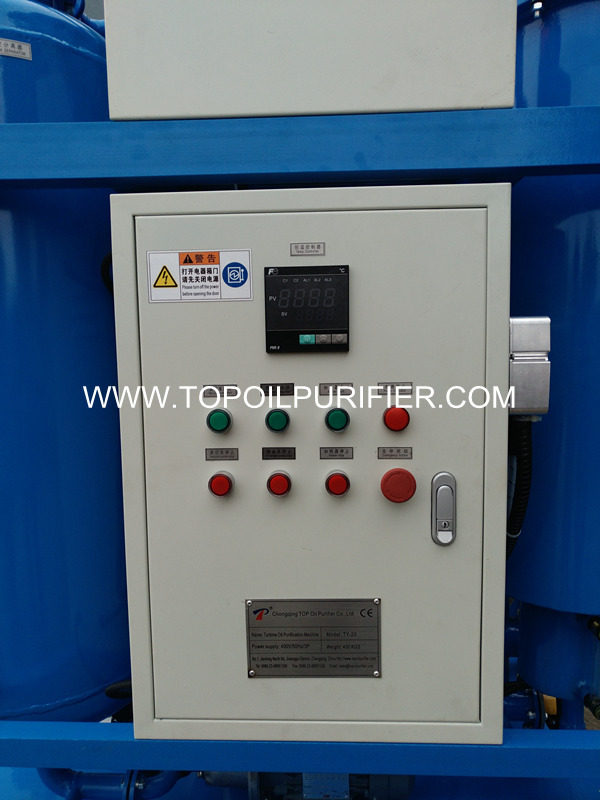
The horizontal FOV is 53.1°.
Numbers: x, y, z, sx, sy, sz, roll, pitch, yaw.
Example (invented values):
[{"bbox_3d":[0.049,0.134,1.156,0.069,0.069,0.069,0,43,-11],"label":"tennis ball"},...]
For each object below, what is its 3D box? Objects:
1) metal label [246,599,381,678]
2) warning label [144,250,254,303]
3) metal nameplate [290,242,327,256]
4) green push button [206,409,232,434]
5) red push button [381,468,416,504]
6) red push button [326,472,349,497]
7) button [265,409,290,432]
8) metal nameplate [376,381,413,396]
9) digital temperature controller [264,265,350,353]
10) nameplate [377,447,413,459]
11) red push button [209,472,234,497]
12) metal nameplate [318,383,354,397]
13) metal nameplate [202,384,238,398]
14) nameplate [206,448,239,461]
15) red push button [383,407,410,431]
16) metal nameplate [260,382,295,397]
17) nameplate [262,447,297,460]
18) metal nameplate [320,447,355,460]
[{"bbox_3d":[0.017,0.290,0.730,0.162,0.100,0.002,-1,5,3],"label":"metal label"},{"bbox_3d":[-0.116,-0.143,0.695,0.121,0.058,0.002,-1,5,3],"label":"warning label"},{"bbox_3d":[0.009,-0.173,0.687,0.040,0.015,0.002,-1,5,3],"label":"metal nameplate"},{"bbox_3d":[-0.094,0.024,0.702,0.029,0.029,0.015,-1,5,3],"label":"green push button"},{"bbox_3d":[0.113,0.097,0.692,0.040,0.040,0.030,-1,5,3],"label":"red push button"},{"bbox_3d":[0.045,0.098,0.703,0.029,0.029,0.015,-1,5,3],"label":"red push button"},{"bbox_3d":[-0.026,0.024,0.701,0.029,0.029,0.014,-1,5,3],"label":"button"},{"bbox_3d":[0.110,-0.013,0.695,0.040,0.015,0.002,-1,5,3],"label":"metal nameplate"},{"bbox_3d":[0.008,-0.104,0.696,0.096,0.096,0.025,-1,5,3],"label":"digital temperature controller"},{"bbox_3d":[0.112,0.062,0.705,0.040,0.014,0.002,-1,5,3],"label":"nameplate"},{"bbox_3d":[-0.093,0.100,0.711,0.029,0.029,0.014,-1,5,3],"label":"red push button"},{"bbox_3d":[0.042,-0.012,0.698,0.040,0.015,0.002,-1,5,3],"label":"metal nameplate"},{"bbox_3d":[-0.093,-0.011,0.704,0.040,0.015,0.002,-1,5,3],"label":"metal nameplate"},{"bbox_3d":[-0.093,0.065,0.714,0.040,0.015,0.002,-1,5,3],"label":"nameplate"},{"bbox_3d":[0.111,0.021,0.692,0.029,0.029,0.015,-1,5,3],"label":"red push button"},{"bbox_3d":[-0.026,-0.012,0.701,0.040,0.015,0.002,-1,5,3],"label":"metal nameplate"},{"bbox_3d":[-0.024,0.064,0.710,0.040,0.015,0.002,-1,5,3],"label":"nameplate"},{"bbox_3d":[0.043,0.063,0.708,0.040,0.015,0.002,-1,5,3],"label":"metal nameplate"}]

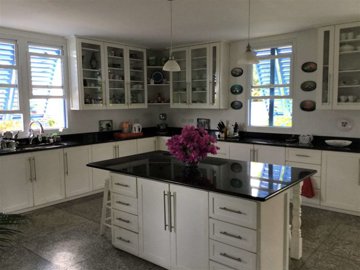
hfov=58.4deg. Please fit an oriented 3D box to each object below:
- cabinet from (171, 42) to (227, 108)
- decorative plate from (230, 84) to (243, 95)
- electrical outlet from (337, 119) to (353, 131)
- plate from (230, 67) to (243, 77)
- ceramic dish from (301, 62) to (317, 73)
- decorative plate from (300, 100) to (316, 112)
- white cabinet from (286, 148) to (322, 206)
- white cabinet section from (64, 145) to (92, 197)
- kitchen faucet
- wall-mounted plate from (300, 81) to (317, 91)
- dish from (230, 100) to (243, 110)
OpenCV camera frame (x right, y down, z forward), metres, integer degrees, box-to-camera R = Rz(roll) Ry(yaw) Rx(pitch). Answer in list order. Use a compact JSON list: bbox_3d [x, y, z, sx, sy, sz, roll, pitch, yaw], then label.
[{"bbox_3d":[0.385,-1.151,6.527,1.254,1.238,0.301,4,8,39],"label":"cabinet"},{"bbox_3d":[1.061,-0.834,5.991,0.250,0.185,0.030,4,8,39],"label":"decorative plate"},{"bbox_3d":[2.498,-0.155,4.886,0.210,0.195,0.025,4,8,39],"label":"electrical outlet"},{"bbox_3d":[1.091,-1.183,6.112,0.259,0.176,0.030,4,8,39],"label":"plate"},{"bbox_3d":[2.122,-1.102,5.269,0.249,0.169,0.030,4,8,39],"label":"ceramic dish"},{"bbox_3d":[2.127,-0.473,5.334,0.253,0.188,0.030,4,8,39],"label":"decorative plate"},{"bbox_3d":[1.990,0.597,4.973,0.515,0.853,0.590,4,8,39],"label":"white cabinet"},{"bbox_3d":[-1.910,0.606,5.603,0.580,0.843,0.518,4,8,40],"label":"white cabinet section"},{"bbox_3d":[-2.262,-0.033,5.110,0.260,0.385,0.080,1,6,11],"label":"kitchen faucet"},{"bbox_3d":[2.070,-0.776,5.169,0.250,0.172,0.030,4,8,39],"label":"wall-mounted plate"},{"bbox_3d":[1.095,-0.563,6.177,0.256,0.168,0.030,4,8,39],"label":"dish"}]

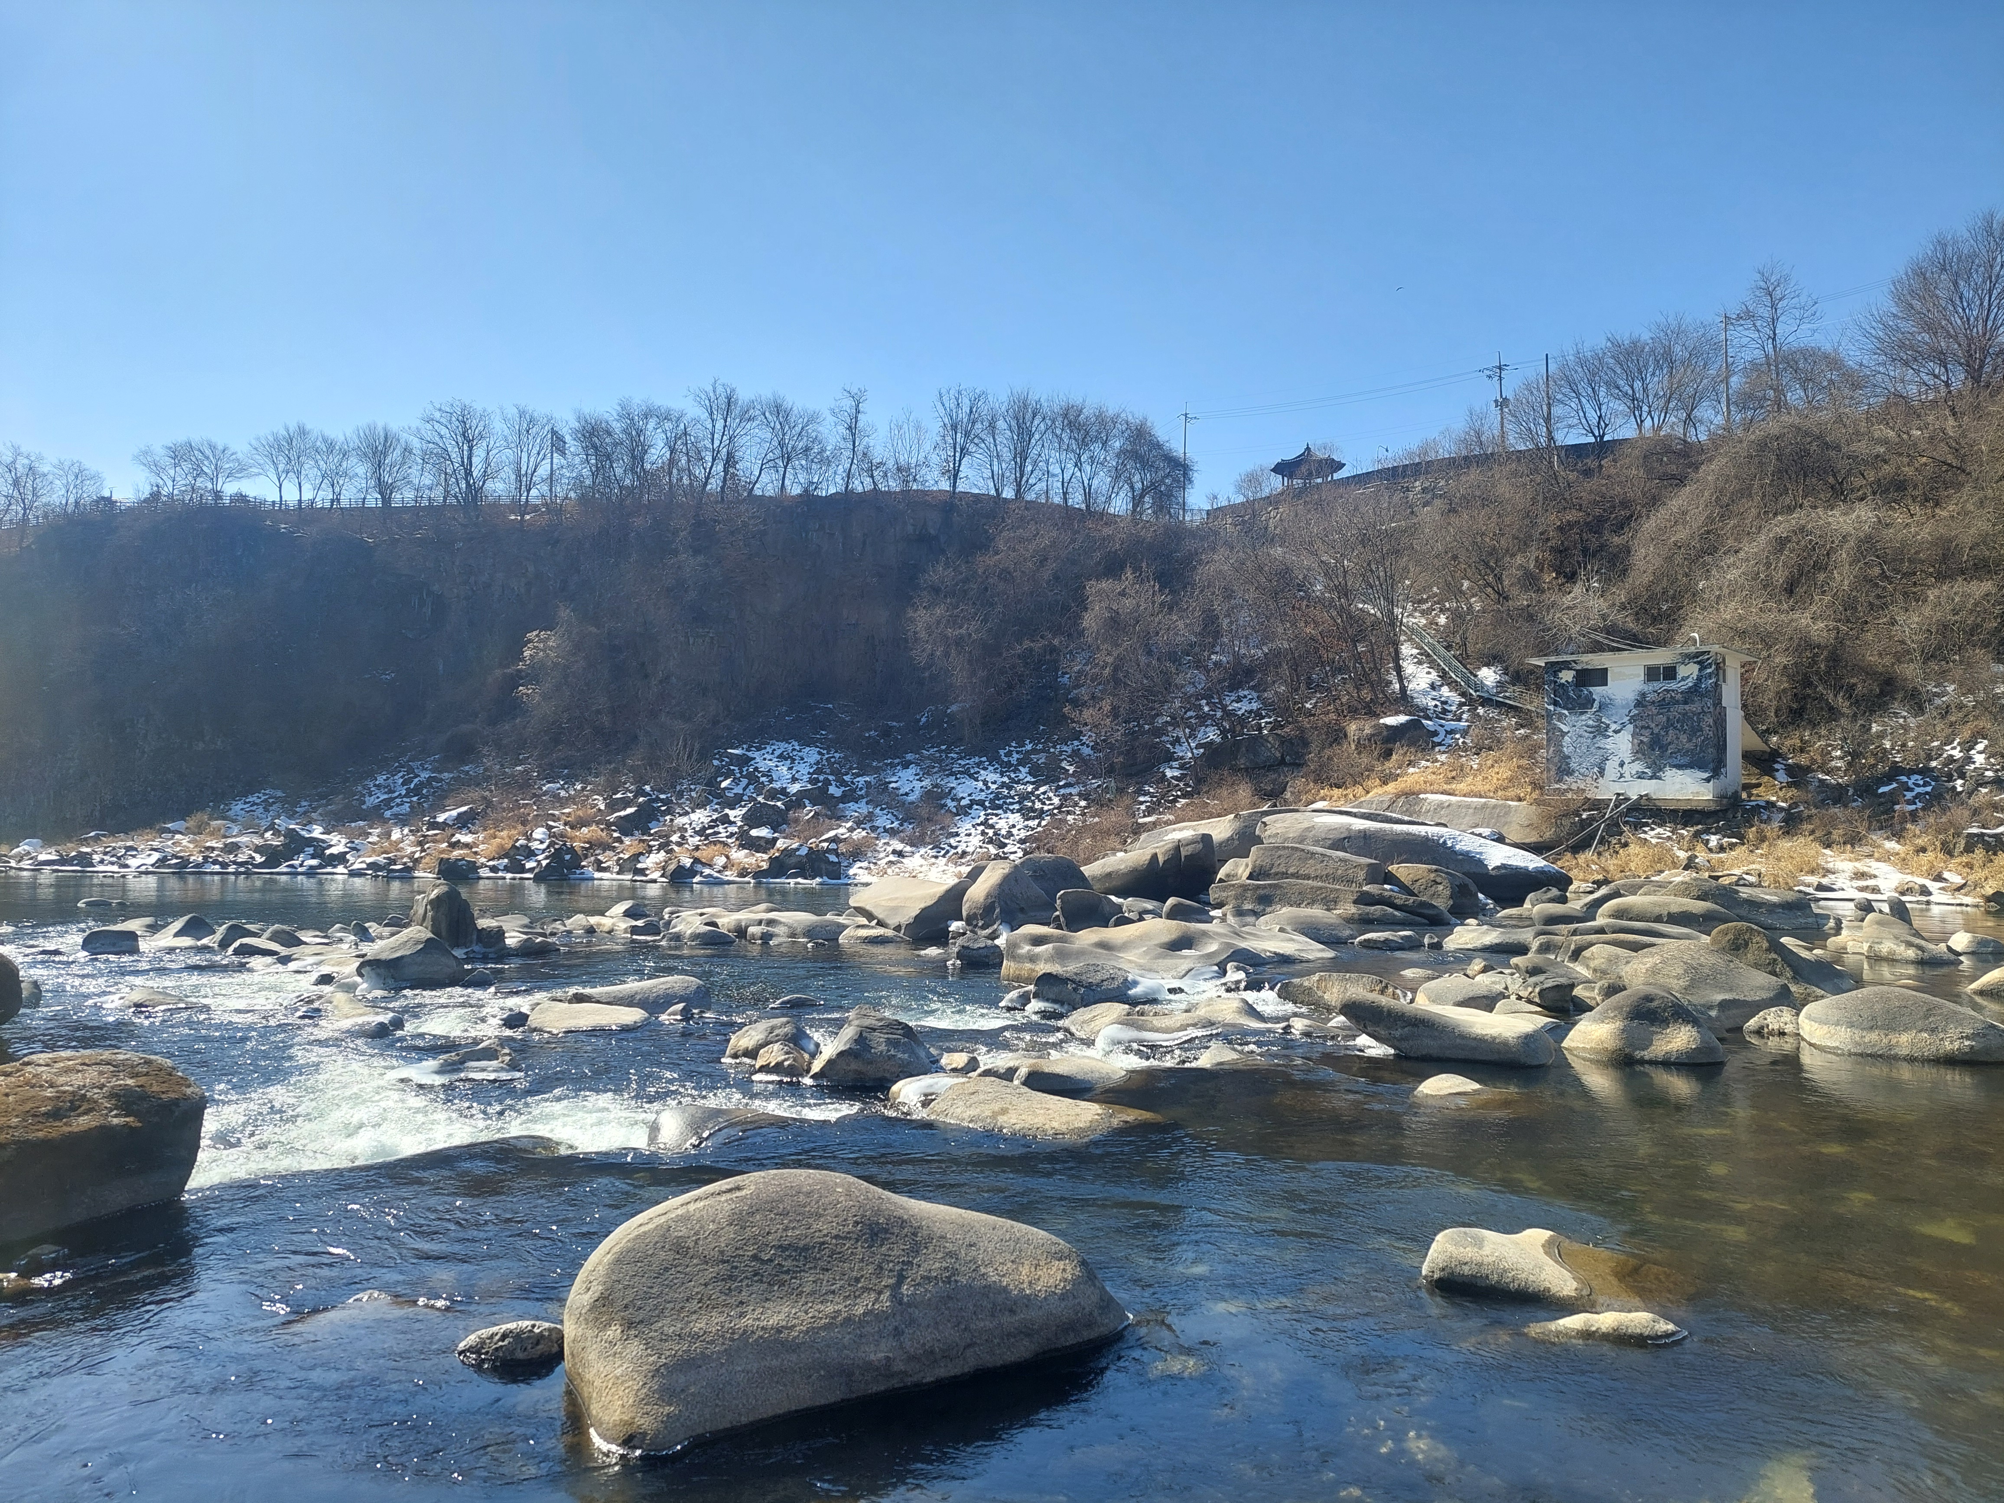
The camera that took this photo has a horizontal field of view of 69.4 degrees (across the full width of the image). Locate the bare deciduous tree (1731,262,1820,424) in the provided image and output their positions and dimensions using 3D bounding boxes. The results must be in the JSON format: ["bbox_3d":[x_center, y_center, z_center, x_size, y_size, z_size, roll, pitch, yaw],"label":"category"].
[{"bbox_3d":[48.193,-25.557,90.000,5.744,9.931,5.744,0,-2,0],"label":"bare deciduous tree"}]

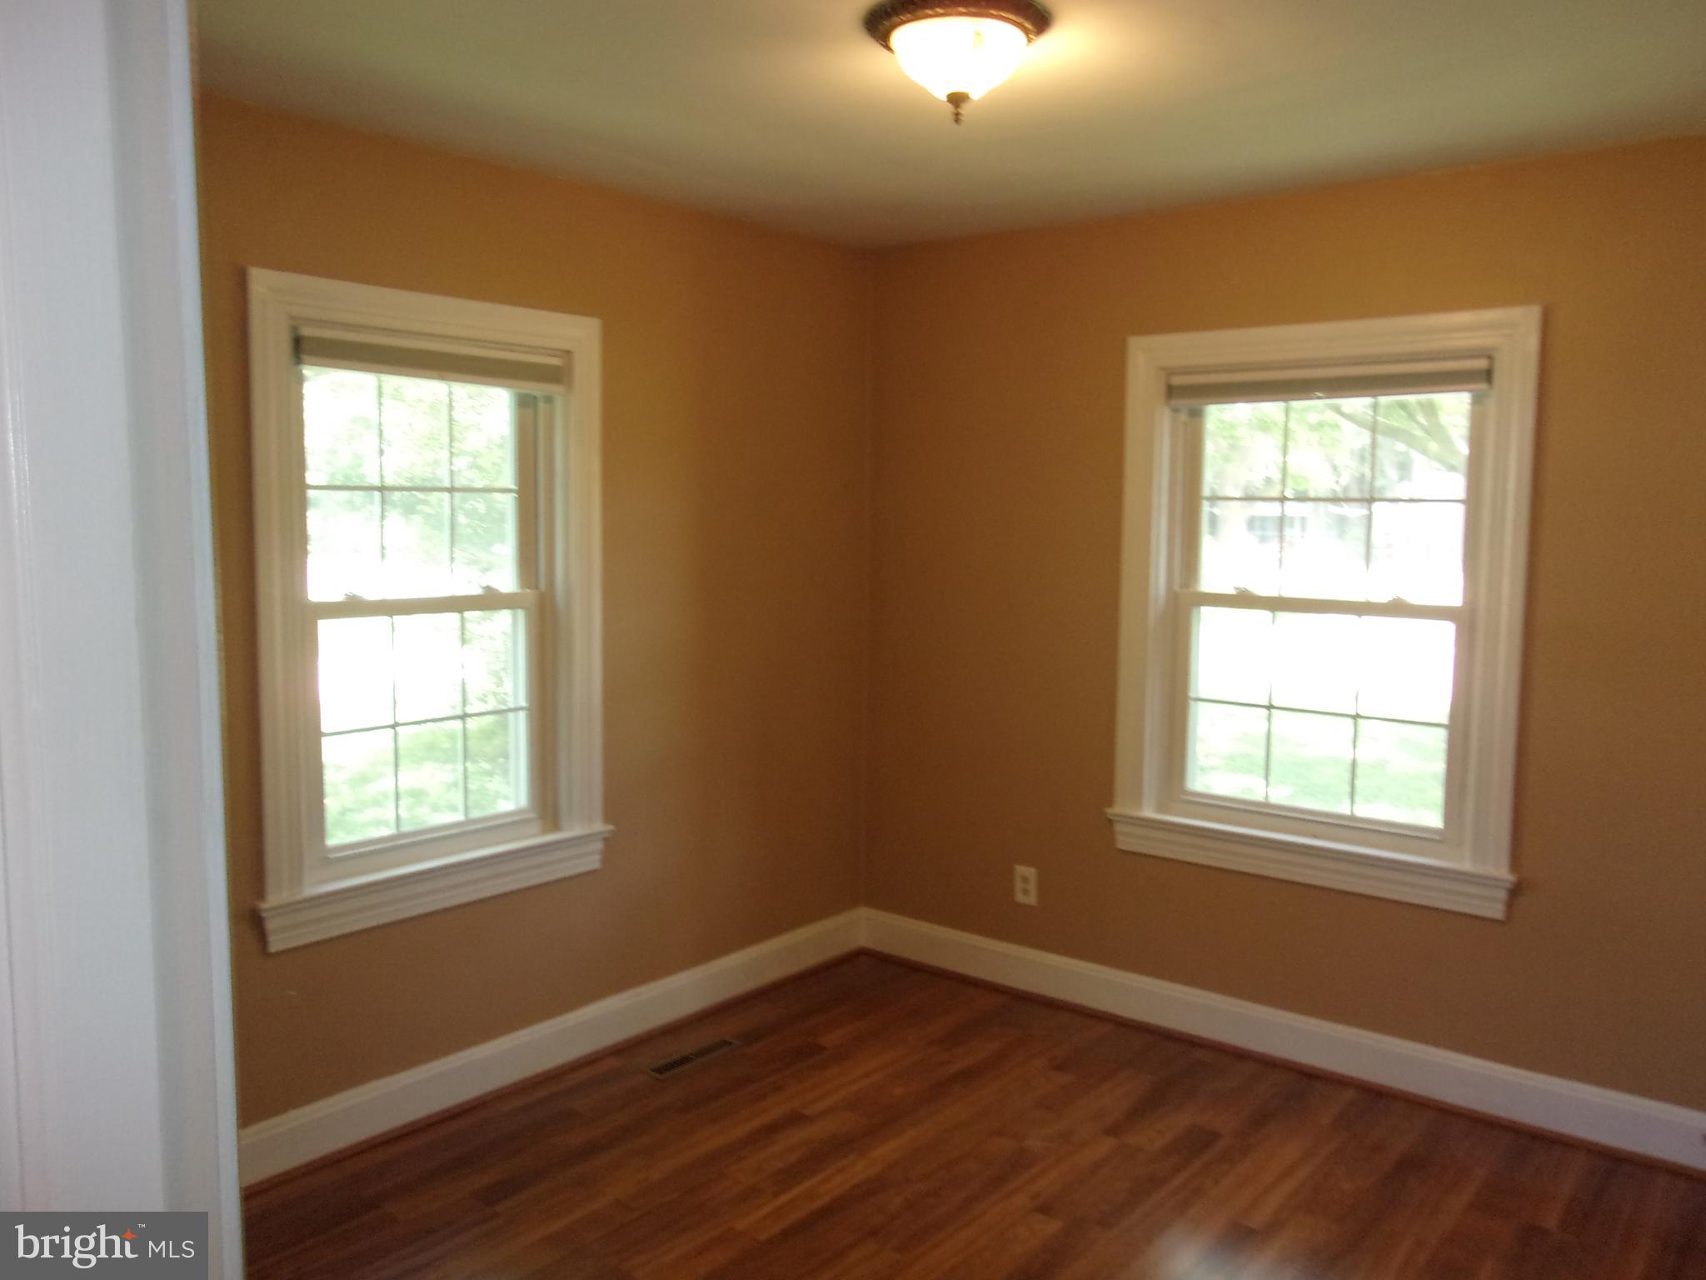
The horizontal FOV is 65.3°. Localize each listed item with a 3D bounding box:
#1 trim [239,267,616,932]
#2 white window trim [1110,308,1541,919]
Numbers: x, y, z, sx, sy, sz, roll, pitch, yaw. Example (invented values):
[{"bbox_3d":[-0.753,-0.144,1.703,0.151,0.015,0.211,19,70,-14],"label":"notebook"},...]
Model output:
[{"bbox_3d":[-1.031,-0.080,3.343,0.125,1.528,1.015,5,7,39],"label":"trim"},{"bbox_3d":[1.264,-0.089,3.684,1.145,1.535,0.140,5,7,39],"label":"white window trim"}]

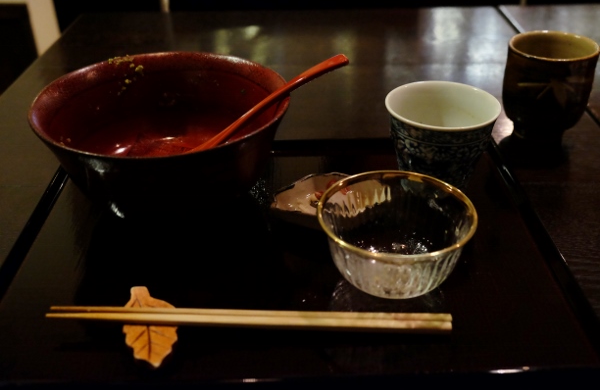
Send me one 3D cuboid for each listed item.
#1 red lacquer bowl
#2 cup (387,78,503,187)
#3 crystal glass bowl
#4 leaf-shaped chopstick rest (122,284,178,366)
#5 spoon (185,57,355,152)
[{"bbox_3d":[-0.093,-0.036,0.431,0.171,0.077,0.171,0,34,0],"label":"red lacquer bowl"},{"bbox_3d":[0.104,-0.041,0.454,0.084,0.060,0.084,0,34,0],"label":"cup"},{"bbox_3d":[0.056,0.028,0.363,0.091,0.047,0.091,0,34,0],"label":"crystal glass bowl"},{"bbox_3d":[-0.083,0.072,0.328,0.030,0.013,0.059,-11,36,-16],"label":"leaf-shaped chopstick rest"},{"bbox_3d":[-0.041,-0.050,0.419,0.173,0.024,0.036,-30,34,9],"label":"spoon"}]

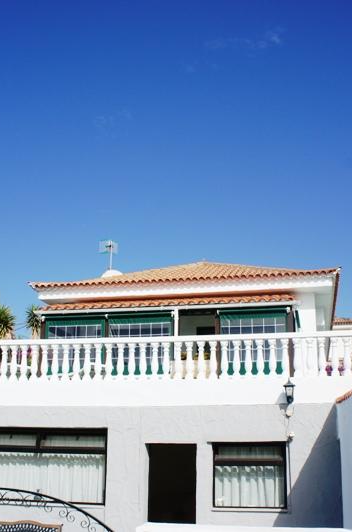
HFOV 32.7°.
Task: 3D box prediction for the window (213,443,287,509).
[{"bbox_3d":[1.244,3.523,10.112,1.256,1.066,0.140,-3,-13,13],"label":"window"}]

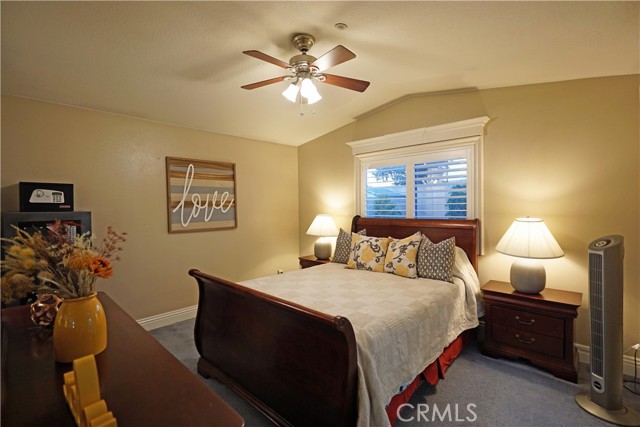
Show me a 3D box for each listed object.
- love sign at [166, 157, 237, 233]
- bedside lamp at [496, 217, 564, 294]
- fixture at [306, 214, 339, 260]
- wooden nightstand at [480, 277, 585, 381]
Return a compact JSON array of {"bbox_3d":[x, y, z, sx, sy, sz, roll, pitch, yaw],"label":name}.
[{"bbox_3d":[-1.486,-0.235,3.696,0.035,0.911,0.905,1,3,44],"label":"love sign"},{"bbox_3d":[1.840,0.367,2.512,0.485,0.670,0.485,1,3,42],"label":"bedside lamp"},{"bbox_3d":[0.050,0.345,4.181,0.475,0.660,0.475,-1,2,0],"label":"fixture"},{"bbox_3d":[1.880,1.012,2.555,0.680,0.620,0.390,1,3,42],"label":"wooden nightstand"}]

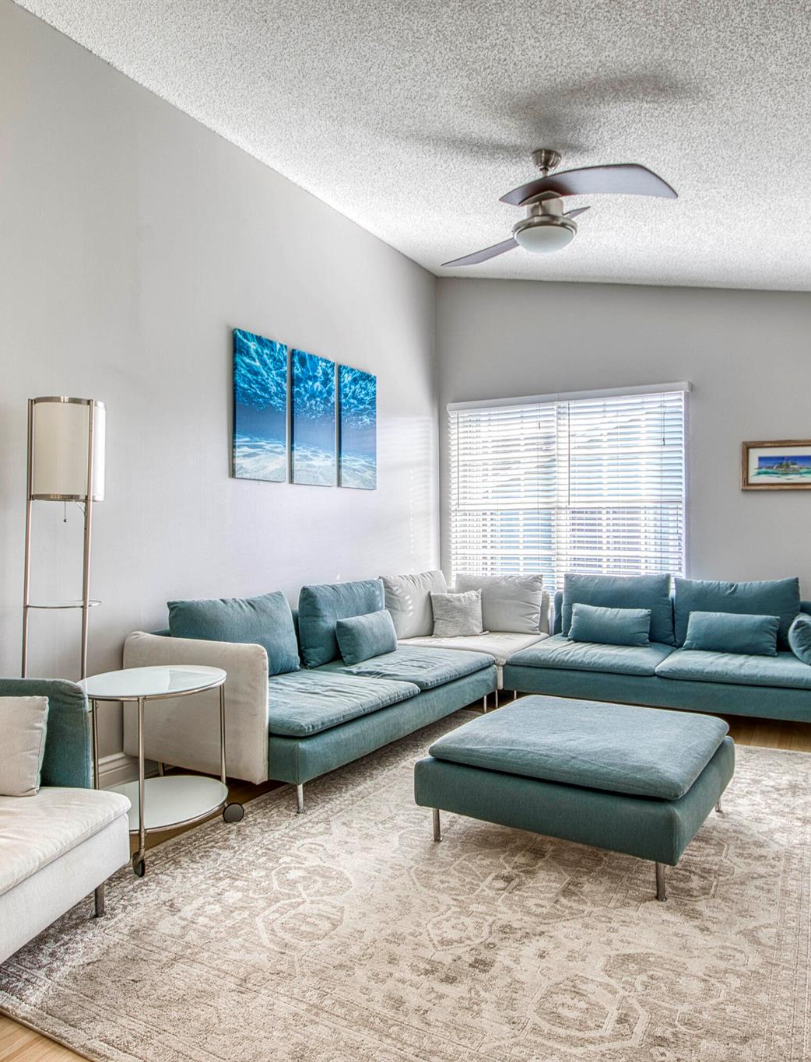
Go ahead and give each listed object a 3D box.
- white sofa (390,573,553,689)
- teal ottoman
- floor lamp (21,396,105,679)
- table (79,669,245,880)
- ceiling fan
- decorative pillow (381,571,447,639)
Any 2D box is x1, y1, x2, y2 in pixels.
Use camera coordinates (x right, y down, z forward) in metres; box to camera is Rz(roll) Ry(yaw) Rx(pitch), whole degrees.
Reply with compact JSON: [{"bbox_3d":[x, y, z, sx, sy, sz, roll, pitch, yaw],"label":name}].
[{"bbox_3d":[0.425,0.717,4.819,1.000,0.830,1.000,0,0,32],"label":"white sofa"},{"bbox_3d":[0.682,0.931,2.541,0.940,0.390,0.940,0,0,30],"label":"teal ottoman"},{"bbox_3d":[-1.328,0.308,2.606,0.280,1.660,0.280,0,0,32],"label":"floor lamp"},{"bbox_3d":[-0.927,0.846,2.468,0.550,0.580,0.550,0,0,0],"label":"table"},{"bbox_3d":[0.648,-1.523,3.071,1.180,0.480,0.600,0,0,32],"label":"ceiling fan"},{"bbox_3d":[0.102,0.524,4.833,0.200,0.450,0.710,-14,-8,31],"label":"decorative pillow"}]

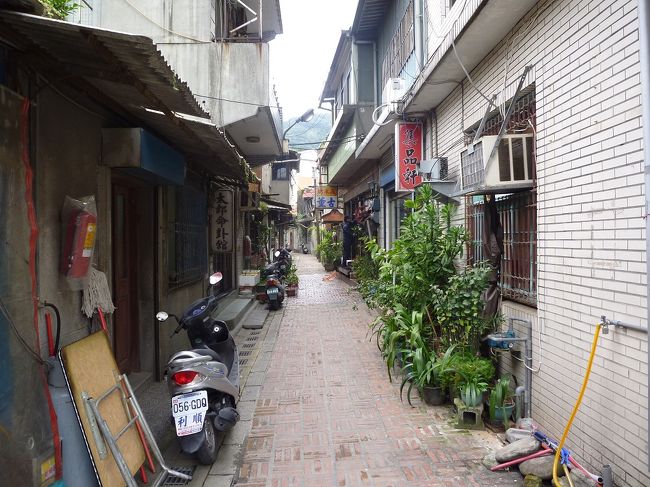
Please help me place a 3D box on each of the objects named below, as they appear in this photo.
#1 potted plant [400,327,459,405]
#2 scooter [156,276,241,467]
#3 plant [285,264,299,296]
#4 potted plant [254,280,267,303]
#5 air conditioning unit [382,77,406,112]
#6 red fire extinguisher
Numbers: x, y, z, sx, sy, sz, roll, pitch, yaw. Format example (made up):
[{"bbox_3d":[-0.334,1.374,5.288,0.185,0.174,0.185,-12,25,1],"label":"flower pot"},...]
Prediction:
[{"bbox_3d":[0.985,1.165,4.470,0.540,0.680,0.520,0,0,0],"label":"potted plant"},{"bbox_3d":[-0.995,0.950,3.860,0.650,1.150,1.750,-7,0,-9],"label":"scooter"},{"bbox_3d":[-0.935,1.020,12.900,0.400,0.860,0.400,0,0,0],"label":"plant"},{"bbox_3d":[-1.560,1.180,11.650,0.330,0.530,0.330,0,0,0],"label":"potted plant"},{"bbox_3d":[1.355,-2.866,9.160,0.280,0.480,0.720,0,0,-4],"label":"air conditioning unit"},{"bbox_3d":[-1.680,0.000,3.220,0.155,0.470,0.165,2,-4,13],"label":"red fire extinguisher"}]

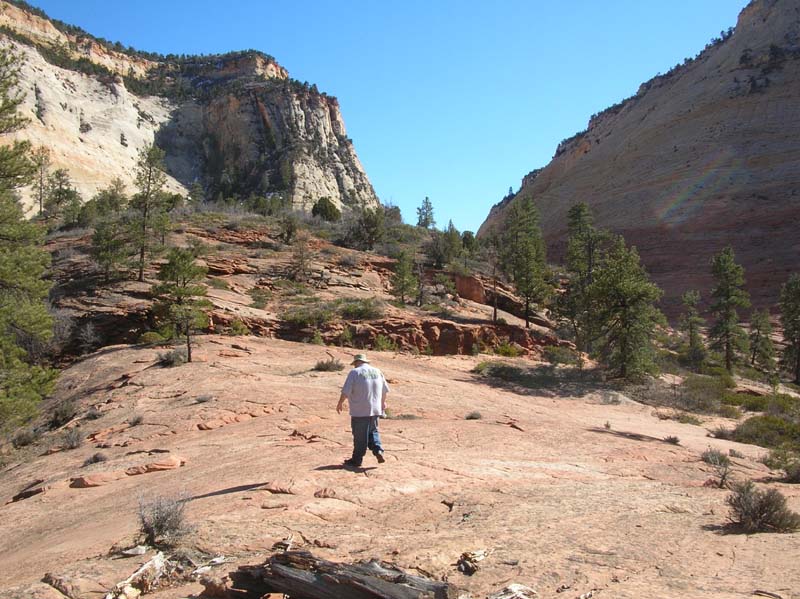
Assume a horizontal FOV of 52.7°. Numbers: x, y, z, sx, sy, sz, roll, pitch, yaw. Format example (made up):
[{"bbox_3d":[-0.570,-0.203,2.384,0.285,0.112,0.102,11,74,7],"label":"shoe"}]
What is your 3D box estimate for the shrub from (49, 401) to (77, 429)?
[{"bbox_3d":[-8.141,2.774,19.500,0.662,0.669,0.596,1,-3,-23],"label":"shrub"}]

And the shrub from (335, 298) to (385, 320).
[{"bbox_3d":[-2.052,0.520,42.000,2.444,1.132,2.200,0,-3,-3],"label":"shrub"}]

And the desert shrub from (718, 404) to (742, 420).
[{"bbox_3d":[9.812,3.355,24.000,0.698,0.470,0.628,-1,-3,22],"label":"desert shrub"}]

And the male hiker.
[{"bbox_3d":[-0.561,1.661,12.100,0.740,1.710,0.600,1,-3,-22],"label":"male hiker"}]

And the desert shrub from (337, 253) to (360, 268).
[{"bbox_3d":[-3.631,-2.750,57.000,1.641,1.106,1.608,0,-3,0],"label":"desert shrub"}]

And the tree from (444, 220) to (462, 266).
[{"bbox_3d":[5.162,-5.403,78.000,1.702,4.394,1.702,0,-3,4],"label":"tree"}]

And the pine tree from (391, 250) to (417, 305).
[{"bbox_3d":[0.186,-1.170,43.000,1.383,2.872,1.272,0,-2,0],"label":"pine tree"}]

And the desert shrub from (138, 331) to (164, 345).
[{"bbox_3d":[-9.837,1.504,32.000,1.029,0.610,0.875,0,-2,0],"label":"desert shrub"}]

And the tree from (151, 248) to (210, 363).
[{"bbox_3d":[-7.331,0.200,27.000,2.004,3.808,1.844,0,-2,0],"label":"tree"}]

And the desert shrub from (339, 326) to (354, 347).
[{"bbox_3d":[-2.250,1.556,34.000,0.653,0.824,0.639,0,-3,0],"label":"desert shrub"}]

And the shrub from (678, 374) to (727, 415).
[{"bbox_3d":[9.697,3.055,26.000,1.576,1.274,1.418,-1,-3,20],"label":"shrub"}]

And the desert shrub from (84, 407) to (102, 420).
[{"bbox_3d":[-6.635,2.468,17.500,0.378,0.297,0.370,0,-3,0],"label":"desert shrub"}]

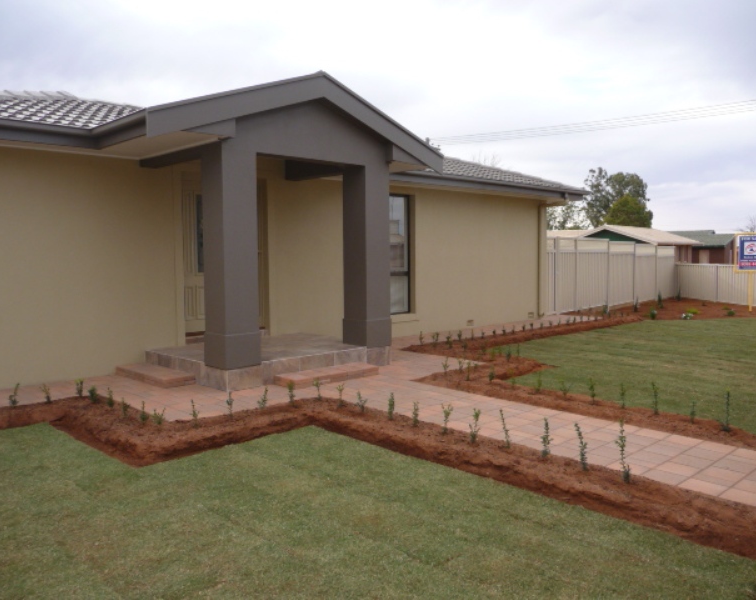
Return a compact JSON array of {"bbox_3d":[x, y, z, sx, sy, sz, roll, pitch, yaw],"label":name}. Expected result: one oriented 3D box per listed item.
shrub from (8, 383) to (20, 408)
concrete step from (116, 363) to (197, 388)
[{"bbox_3d":[-3.416,0.892,6.073,0.103,0.228,0.103,-4,5,-44],"label":"shrub"},{"bbox_3d":[-2.606,0.869,7.519,0.363,0.083,1.338,-4,5,-44],"label":"concrete step"}]

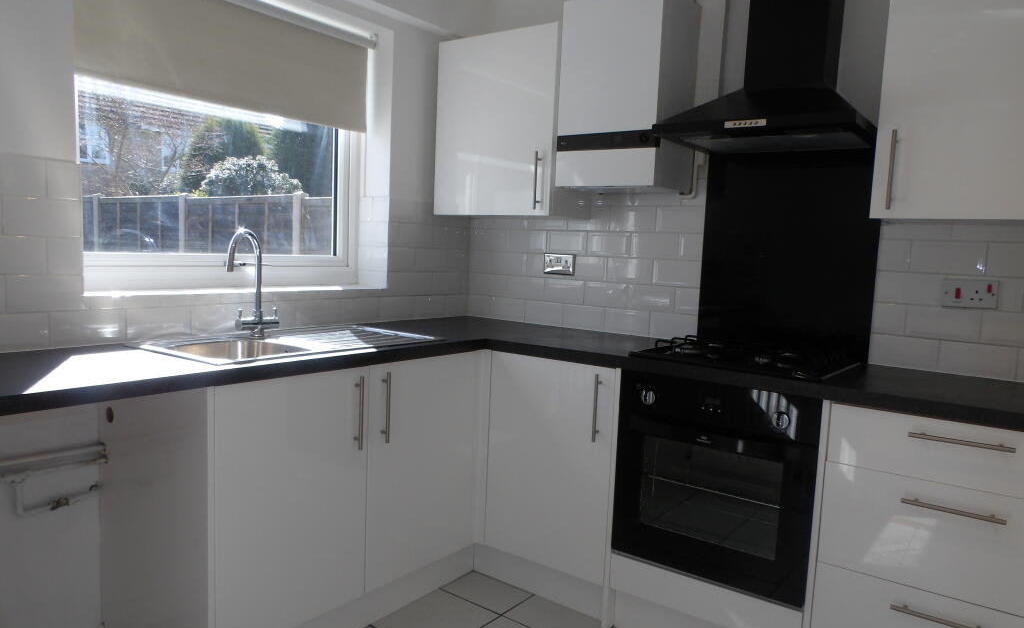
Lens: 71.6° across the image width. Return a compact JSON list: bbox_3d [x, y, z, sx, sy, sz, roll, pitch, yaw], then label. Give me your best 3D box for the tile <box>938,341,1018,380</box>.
[{"bbox_3d":[1.418,0.140,2.163,0.199,0.100,0.010,6,7,36],"label":"tile"}]

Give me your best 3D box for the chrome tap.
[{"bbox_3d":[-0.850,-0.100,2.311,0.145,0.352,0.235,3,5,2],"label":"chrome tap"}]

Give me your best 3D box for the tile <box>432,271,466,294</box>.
[{"bbox_3d":[-0.291,-0.137,3.219,0.010,0.100,0.216,6,7,36],"label":"tile"}]

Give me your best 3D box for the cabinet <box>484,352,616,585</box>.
[{"bbox_3d":[0.282,0.494,2.655,0.500,0.720,0.569,6,7,36],"label":"cabinet"}]

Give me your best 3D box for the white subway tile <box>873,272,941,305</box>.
[{"bbox_3d":[1.276,-0.081,2.279,0.194,0.100,0.009,6,7,36],"label":"white subway tile"}]

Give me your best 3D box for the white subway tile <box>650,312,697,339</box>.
[{"bbox_3d":[0.625,0.051,2.741,0.196,0.100,0.010,6,7,36],"label":"white subway tile"}]

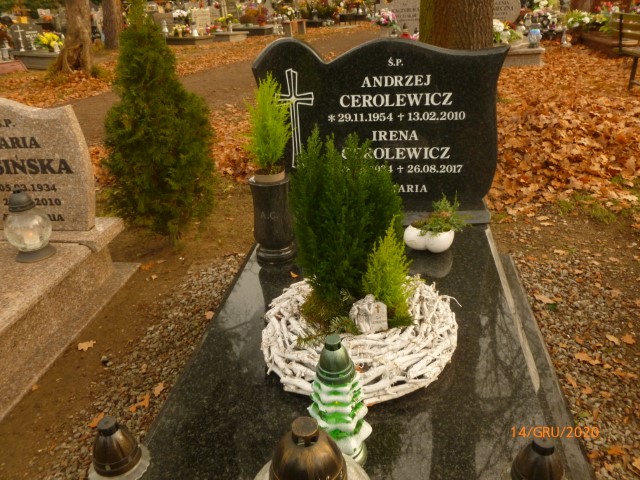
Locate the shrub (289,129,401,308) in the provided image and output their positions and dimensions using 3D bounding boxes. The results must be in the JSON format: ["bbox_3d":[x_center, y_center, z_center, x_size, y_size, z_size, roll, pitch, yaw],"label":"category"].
[{"bbox_3d":[0.076,-0.036,1.441,0.310,0.570,0.280,1,27,9],"label":"shrub"}]

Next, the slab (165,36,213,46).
[{"bbox_3d":[-3.596,-5.476,14.024,0.970,0.250,1.400,1,27,9],"label":"slab"}]

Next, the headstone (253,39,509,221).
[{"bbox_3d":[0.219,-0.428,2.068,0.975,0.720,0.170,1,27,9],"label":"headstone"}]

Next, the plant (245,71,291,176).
[{"bbox_3d":[-0.171,-0.369,1.736,0.165,0.380,0.155,1,27,9],"label":"plant"}]

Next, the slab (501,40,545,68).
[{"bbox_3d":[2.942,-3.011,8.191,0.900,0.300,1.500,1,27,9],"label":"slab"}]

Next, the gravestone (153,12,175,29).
[{"bbox_3d":[-4.297,-6.169,14.556,0.680,0.480,0.160,1,27,9],"label":"gravestone"}]

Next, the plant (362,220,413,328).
[{"bbox_3d":[0.188,0.098,1.428,0.140,0.335,0.140,1,27,9],"label":"plant"}]

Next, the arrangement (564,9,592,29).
[{"bbox_3d":[4.539,-3.879,9.079,0.480,0.360,0.400,1,27,9],"label":"arrangement"}]

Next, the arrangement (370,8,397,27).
[{"bbox_3d":[1.054,-3.688,8.607,0.430,0.300,0.360,1,27,9],"label":"arrangement"}]

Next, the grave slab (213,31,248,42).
[{"bbox_3d":[-2.701,-5.698,14.366,0.900,0.250,1.500,1,27,9],"label":"grave slab"}]

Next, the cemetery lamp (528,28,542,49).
[{"bbox_3d":[3.201,-2.997,7.704,0.185,0.275,0.185,1,27,9],"label":"cemetery lamp"}]

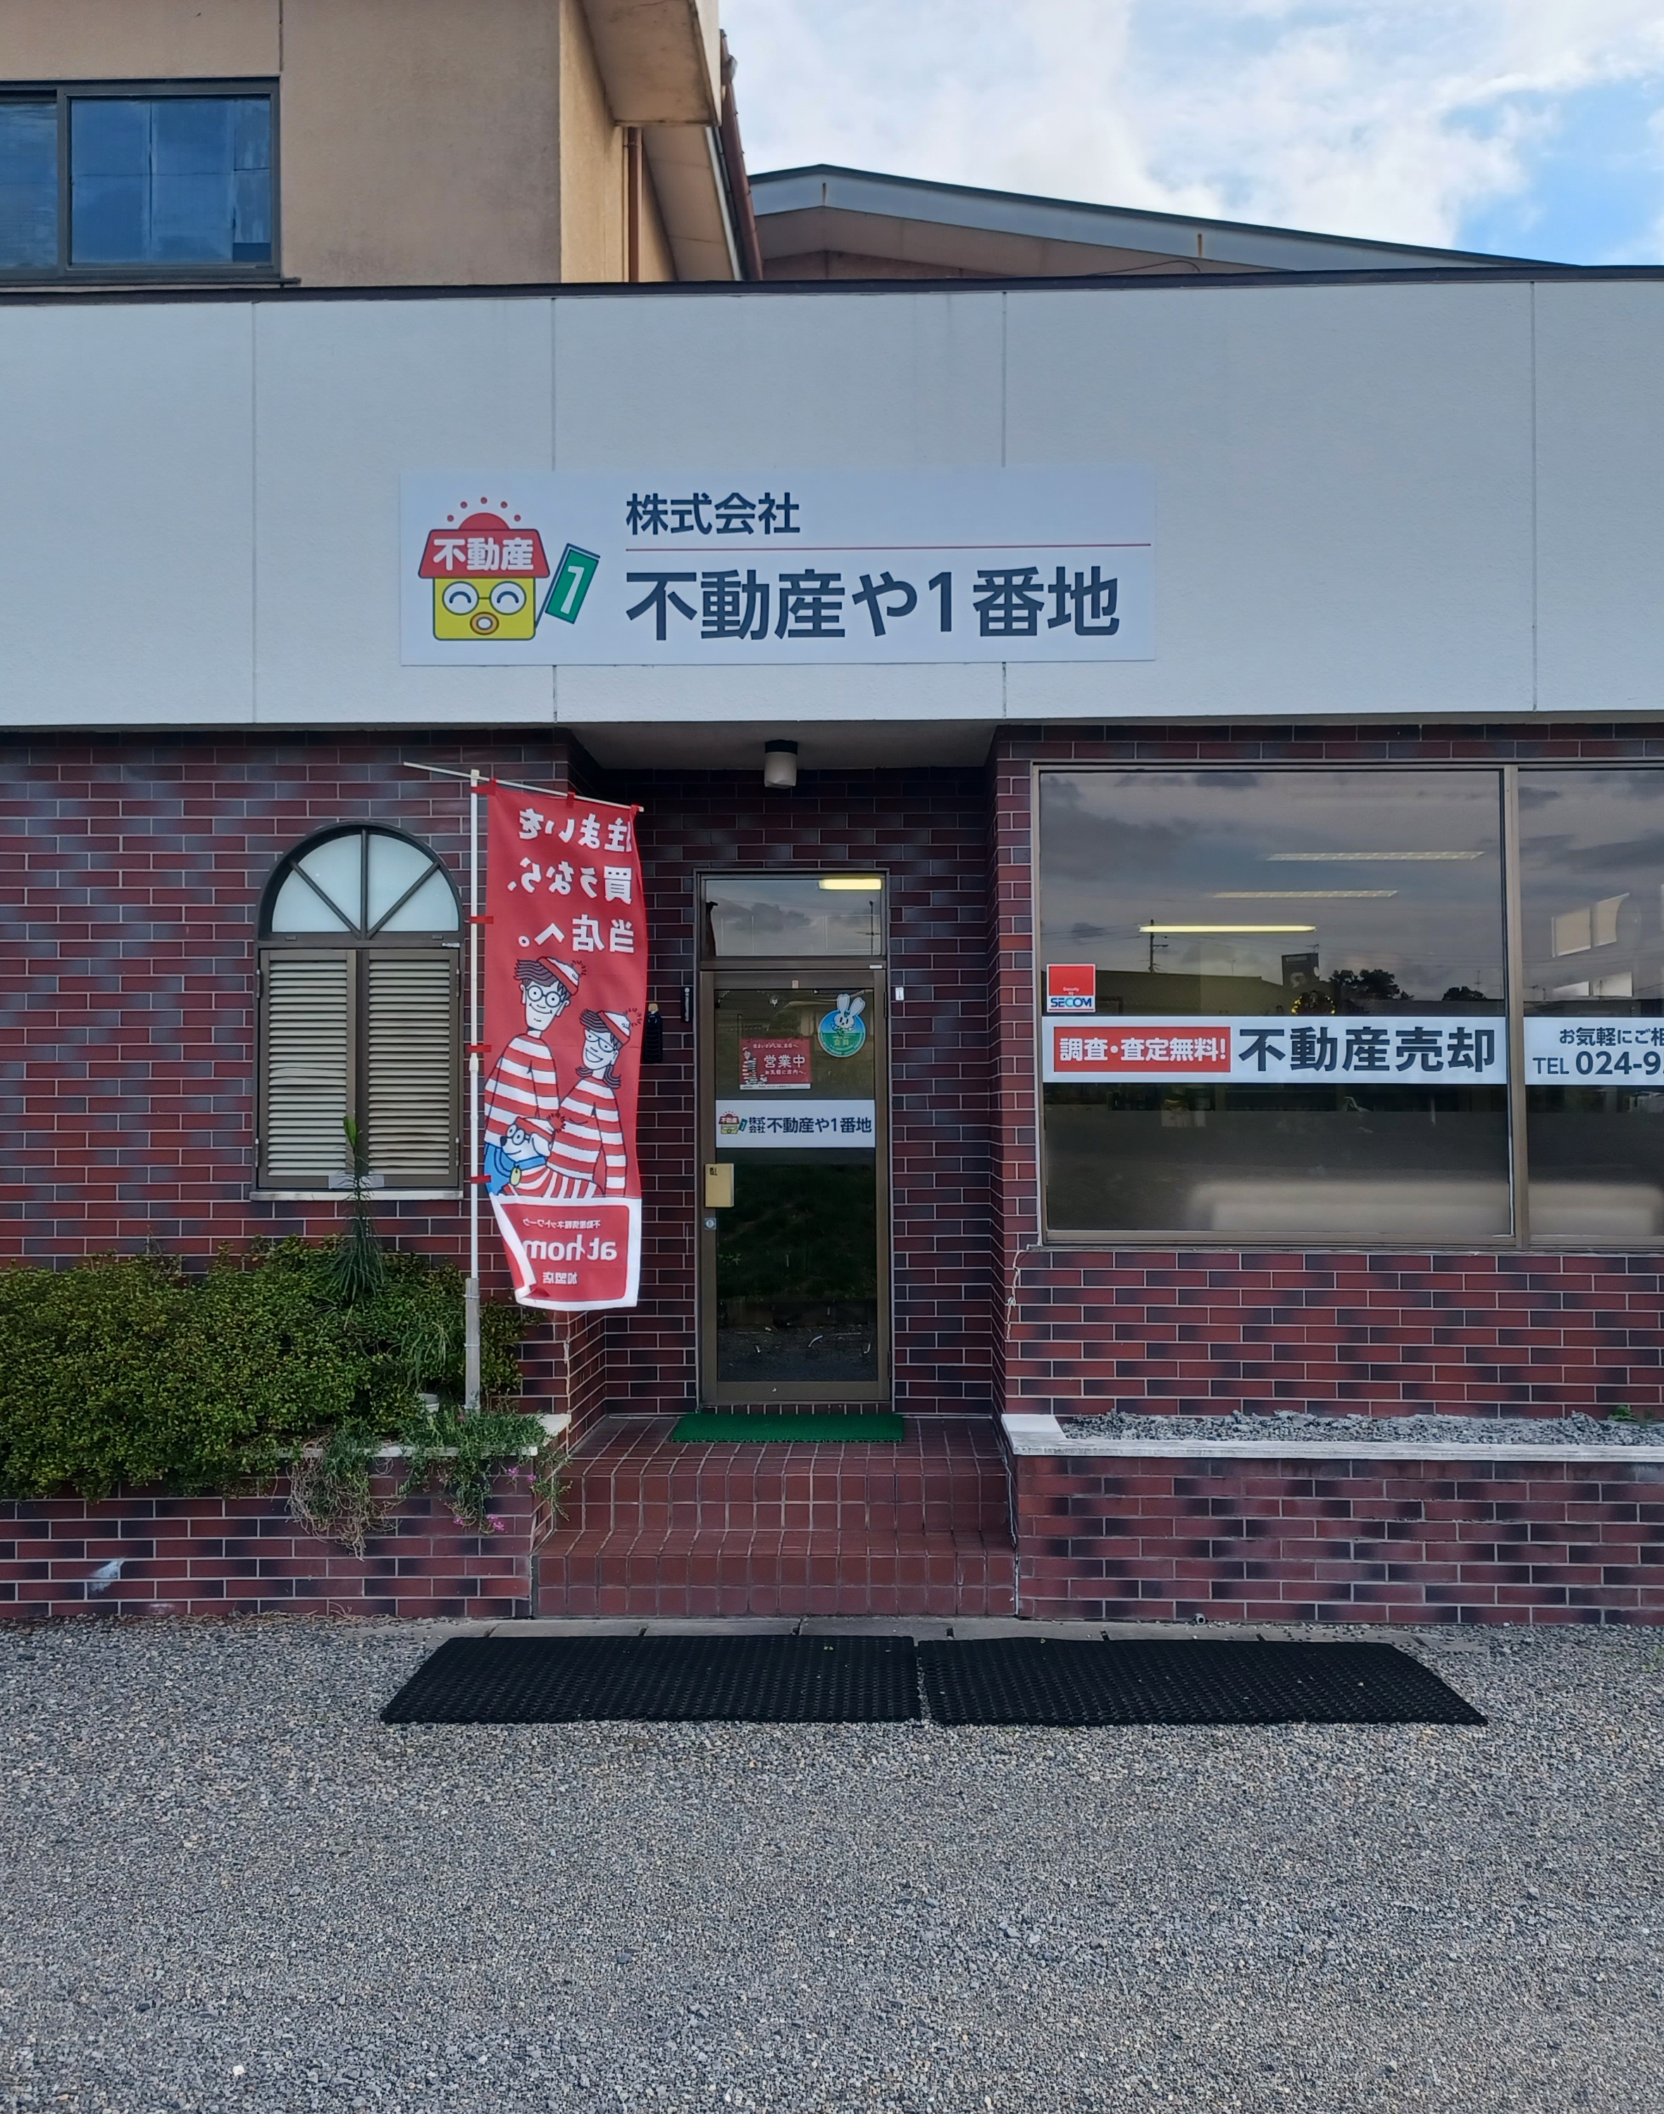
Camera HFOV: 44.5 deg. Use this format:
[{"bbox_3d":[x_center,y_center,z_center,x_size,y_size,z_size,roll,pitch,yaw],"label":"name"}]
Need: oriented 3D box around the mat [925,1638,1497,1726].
[{"bbox_3d":[1.040,1.854,6.083,1.520,0.025,0.880,0,-1,1],"label":"mat"}]

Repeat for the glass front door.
[{"bbox_3d":[-0.155,0.544,8.655,0.810,1.840,0.070,0,-1,1],"label":"glass front door"}]

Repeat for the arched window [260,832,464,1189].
[{"bbox_3d":[-1.783,-0.181,7.685,0.780,1.380,0.120,0,-1,1],"label":"arched window"}]

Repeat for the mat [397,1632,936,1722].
[{"bbox_3d":[-0.491,1.857,6.129,1.500,0.025,0.890,0,-1,1],"label":"mat"}]

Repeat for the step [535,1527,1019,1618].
[{"bbox_3d":[-0.183,1.785,7.036,1.630,0.210,0.410,0,-1,1],"label":"step"}]

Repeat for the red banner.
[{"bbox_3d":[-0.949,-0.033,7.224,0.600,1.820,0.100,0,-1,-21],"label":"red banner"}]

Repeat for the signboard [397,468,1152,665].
[{"bbox_3d":[-0.207,-1.812,7.510,2.780,0.720,0.050,0,-1,1],"label":"signboard"}]

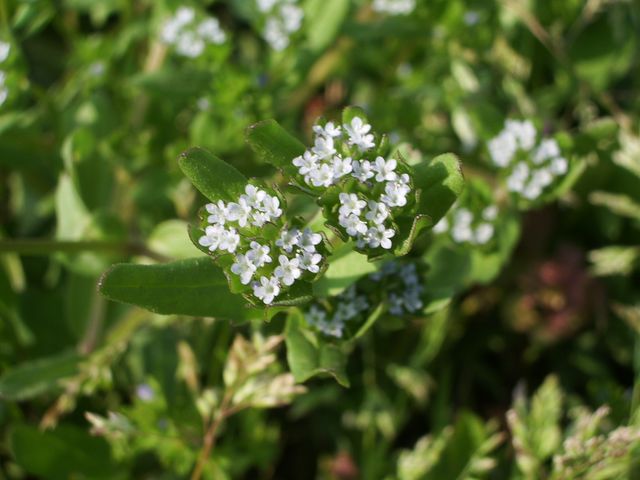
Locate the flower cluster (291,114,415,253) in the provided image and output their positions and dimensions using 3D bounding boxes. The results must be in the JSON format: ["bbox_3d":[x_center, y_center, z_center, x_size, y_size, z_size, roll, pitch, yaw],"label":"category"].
[{"bbox_3d":[0.004,-0.007,0.132,0.014,0.009,0.014,0,47,0],"label":"flower cluster"}]

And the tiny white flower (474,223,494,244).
[{"bbox_3d":[0.026,-0.001,0.178,0.003,0.002,0.003,0,47,0],"label":"tiny white flower"}]

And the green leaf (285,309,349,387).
[{"bbox_3d":[0.000,0.013,0.142,0.008,0.004,0.009,0,47,0],"label":"green leaf"}]

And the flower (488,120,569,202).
[{"bbox_3d":[0.030,-0.011,0.165,0.011,0.006,0.011,0,47,0],"label":"flower"}]

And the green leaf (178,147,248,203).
[{"bbox_3d":[-0.012,-0.007,0.136,0.011,0.003,0.005,33,55,27],"label":"green leaf"}]

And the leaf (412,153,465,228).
[{"bbox_3d":[0.014,-0.006,0.137,0.008,0.004,0.010,0,47,0],"label":"leaf"}]

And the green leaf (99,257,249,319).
[{"bbox_3d":[-0.016,0.005,0.132,0.018,0.003,0.007,-2,47,-2],"label":"green leaf"}]

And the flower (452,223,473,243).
[{"bbox_3d":[0.022,-0.001,0.177,0.003,0.002,0.003,0,47,0],"label":"flower"}]

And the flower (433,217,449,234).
[{"bbox_3d":[0.018,-0.002,0.175,0.002,0.001,0.002,0,47,0],"label":"flower"}]

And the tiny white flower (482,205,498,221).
[{"bbox_3d":[0.027,-0.004,0.179,0.002,0.001,0.002,0,47,0],"label":"tiny white flower"}]

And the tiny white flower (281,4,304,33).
[{"bbox_3d":[-0.005,-0.038,0.195,0.004,0.003,0.004,0,47,0],"label":"tiny white flower"}]

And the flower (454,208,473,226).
[{"bbox_3d":[0.022,-0.003,0.178,0.003,0.001,0.003,0,47,0],"label":"flower"}]

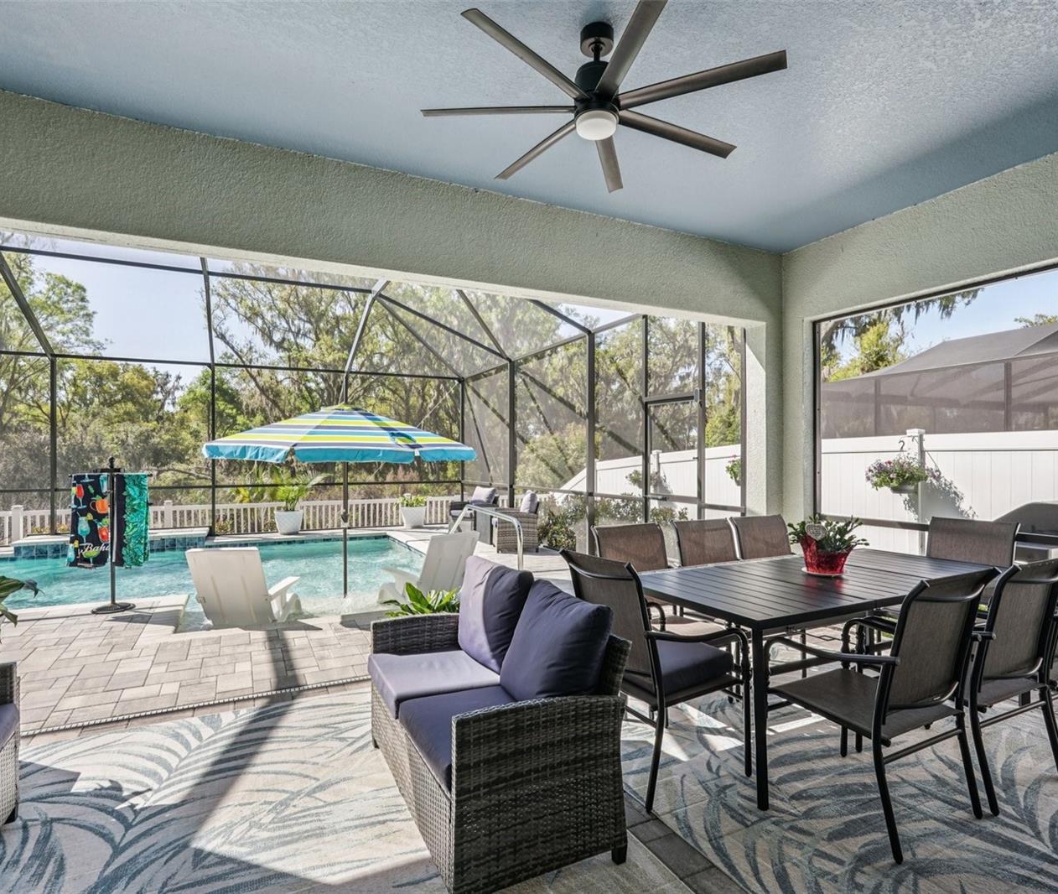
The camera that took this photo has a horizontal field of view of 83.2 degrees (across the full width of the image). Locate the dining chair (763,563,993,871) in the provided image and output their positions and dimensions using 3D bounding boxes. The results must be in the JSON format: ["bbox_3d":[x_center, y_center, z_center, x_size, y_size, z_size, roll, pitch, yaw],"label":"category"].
[{"bbox_3d":[1.377,0.936,2.377,0.570,0.950,0.660,0,-1,-27],"label":"dining chair"}]

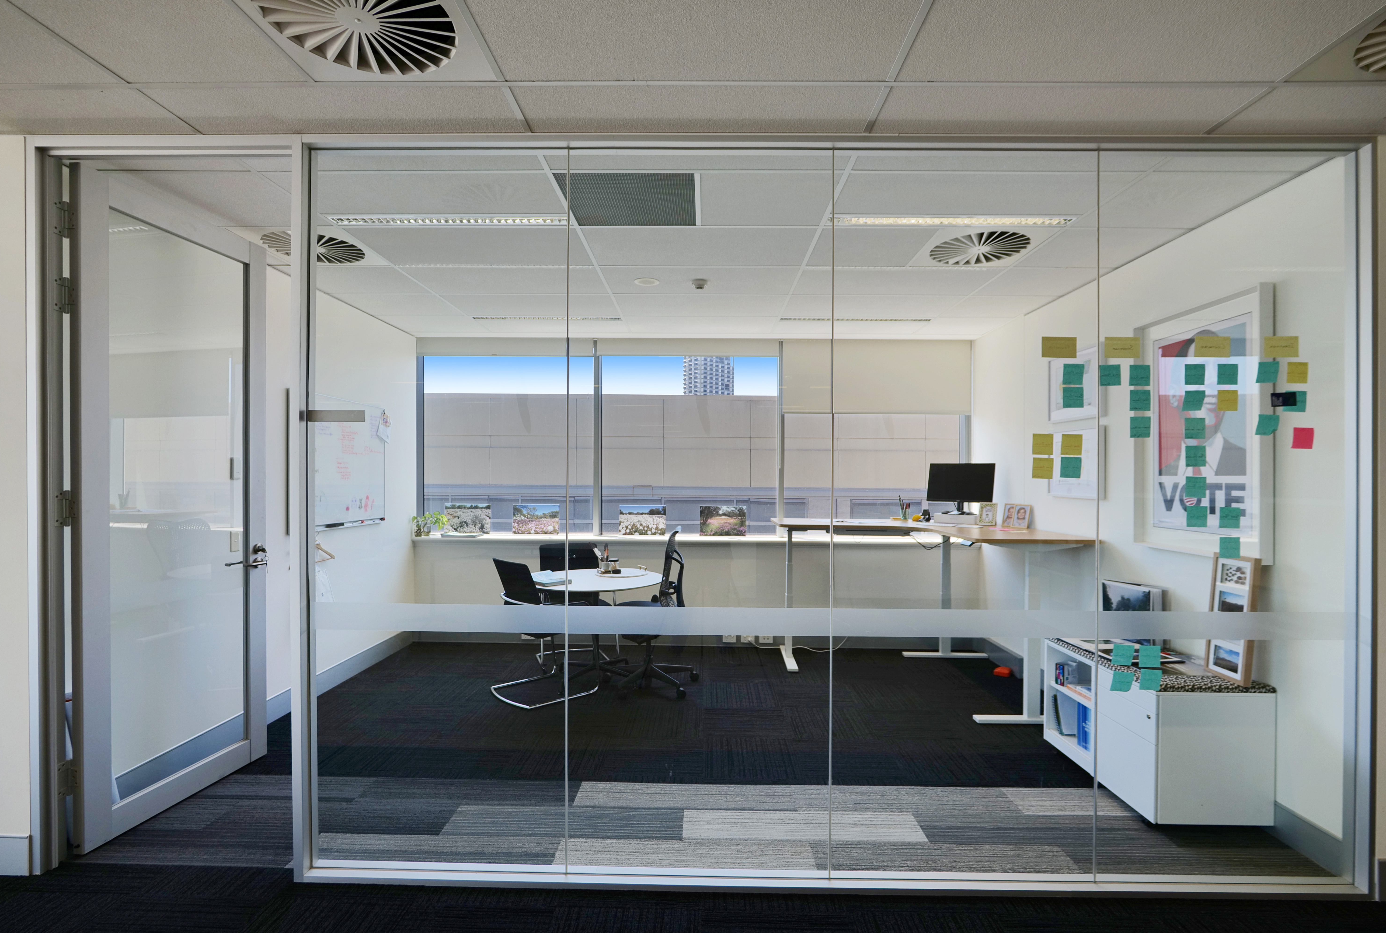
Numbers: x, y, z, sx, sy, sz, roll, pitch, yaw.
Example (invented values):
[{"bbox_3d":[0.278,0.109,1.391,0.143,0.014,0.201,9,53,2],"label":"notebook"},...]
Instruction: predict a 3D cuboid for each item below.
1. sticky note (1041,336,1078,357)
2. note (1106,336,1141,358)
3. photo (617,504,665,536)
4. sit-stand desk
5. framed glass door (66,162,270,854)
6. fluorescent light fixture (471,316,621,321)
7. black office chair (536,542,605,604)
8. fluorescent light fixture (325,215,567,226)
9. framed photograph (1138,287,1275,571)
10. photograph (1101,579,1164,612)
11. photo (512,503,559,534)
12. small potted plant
[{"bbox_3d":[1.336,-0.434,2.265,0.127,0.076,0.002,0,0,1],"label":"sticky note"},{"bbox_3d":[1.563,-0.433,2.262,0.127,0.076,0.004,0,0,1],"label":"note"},{"bbox_3d":[-0.448,0.485,5.600,0.420,0.290,0.020,0,-12,1],"label":"photo"},{"bbox_3d":[1.550,0.996,4.477,1.830,1.118,1.530,0,0,1],"label":"sit-stand desk"},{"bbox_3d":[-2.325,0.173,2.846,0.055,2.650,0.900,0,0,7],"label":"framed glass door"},{"bbox_3d":[-1.170,-1.214,5.003,1.200,0.060,0.150,0,0,1],"label":"fluorescent light fixture"},{"bbox_3d":[-0.914,1.097,5.001,0.540,0.900,0.600,0,0,-24],"label":"black office chair"},{"bbox_3d":[-1.178,-1.202,3.025,1.180,0.050,0.140,0,0,1],"label":"fluorescent light fixture"},{"bbox_3d":[2.438,-0.170,3.028,0.055,1.195,0.790,0,0,1],"label":"framed photograph"},{"bbox_3d":[2.343,0.782,3.325,0.035,0.290,0.285,0,0,-14],"label":"photograph"},{"bbox_3d":[-1.486,0.501,5.890,0.440,0.285,0.015,0,0,1],"label":"photo"},{"bbox_3d":[-2.321,0.513,5.500,0.300,0.230,0.180,0,0,1],"label":"small potted plant"}]

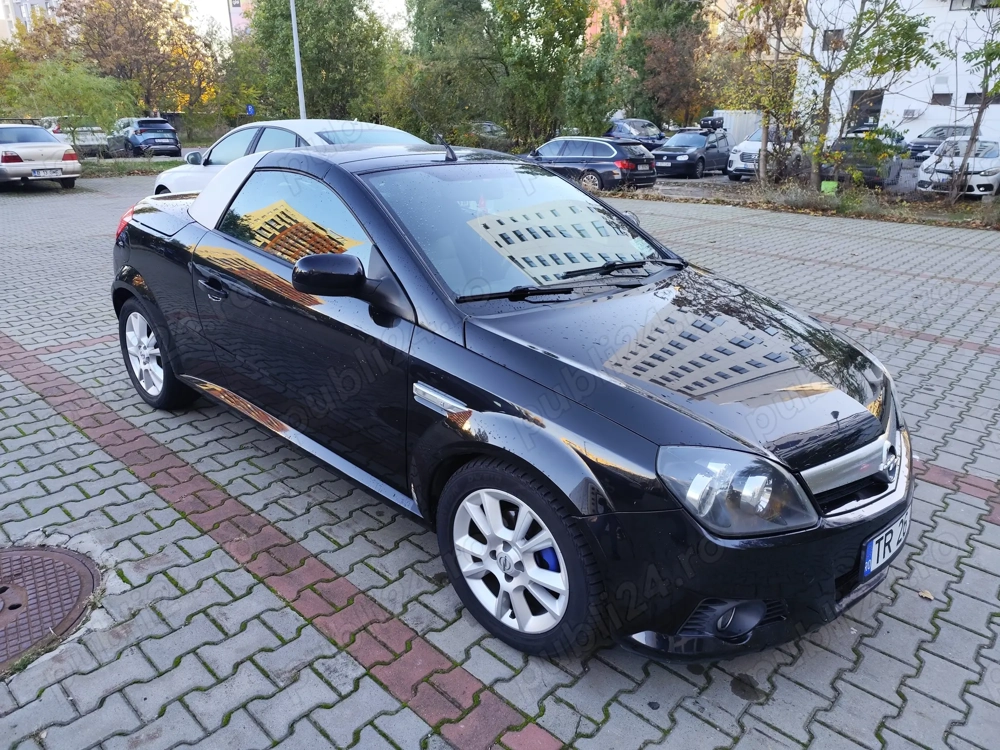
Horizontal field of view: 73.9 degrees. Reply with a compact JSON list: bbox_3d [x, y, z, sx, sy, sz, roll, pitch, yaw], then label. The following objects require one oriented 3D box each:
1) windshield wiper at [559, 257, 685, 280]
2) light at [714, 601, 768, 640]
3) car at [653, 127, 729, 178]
[{"bbox_3d":[0.461,-0.374,2.388,0.690,0.055,0.075,-13,25,-41],"label":"windshield wiper"},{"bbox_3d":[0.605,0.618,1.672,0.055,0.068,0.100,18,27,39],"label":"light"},{"bbox_3d":[6.481,-7.500,22.573,1.750,1.460,4.150,16,26,35],"label":"car"}]

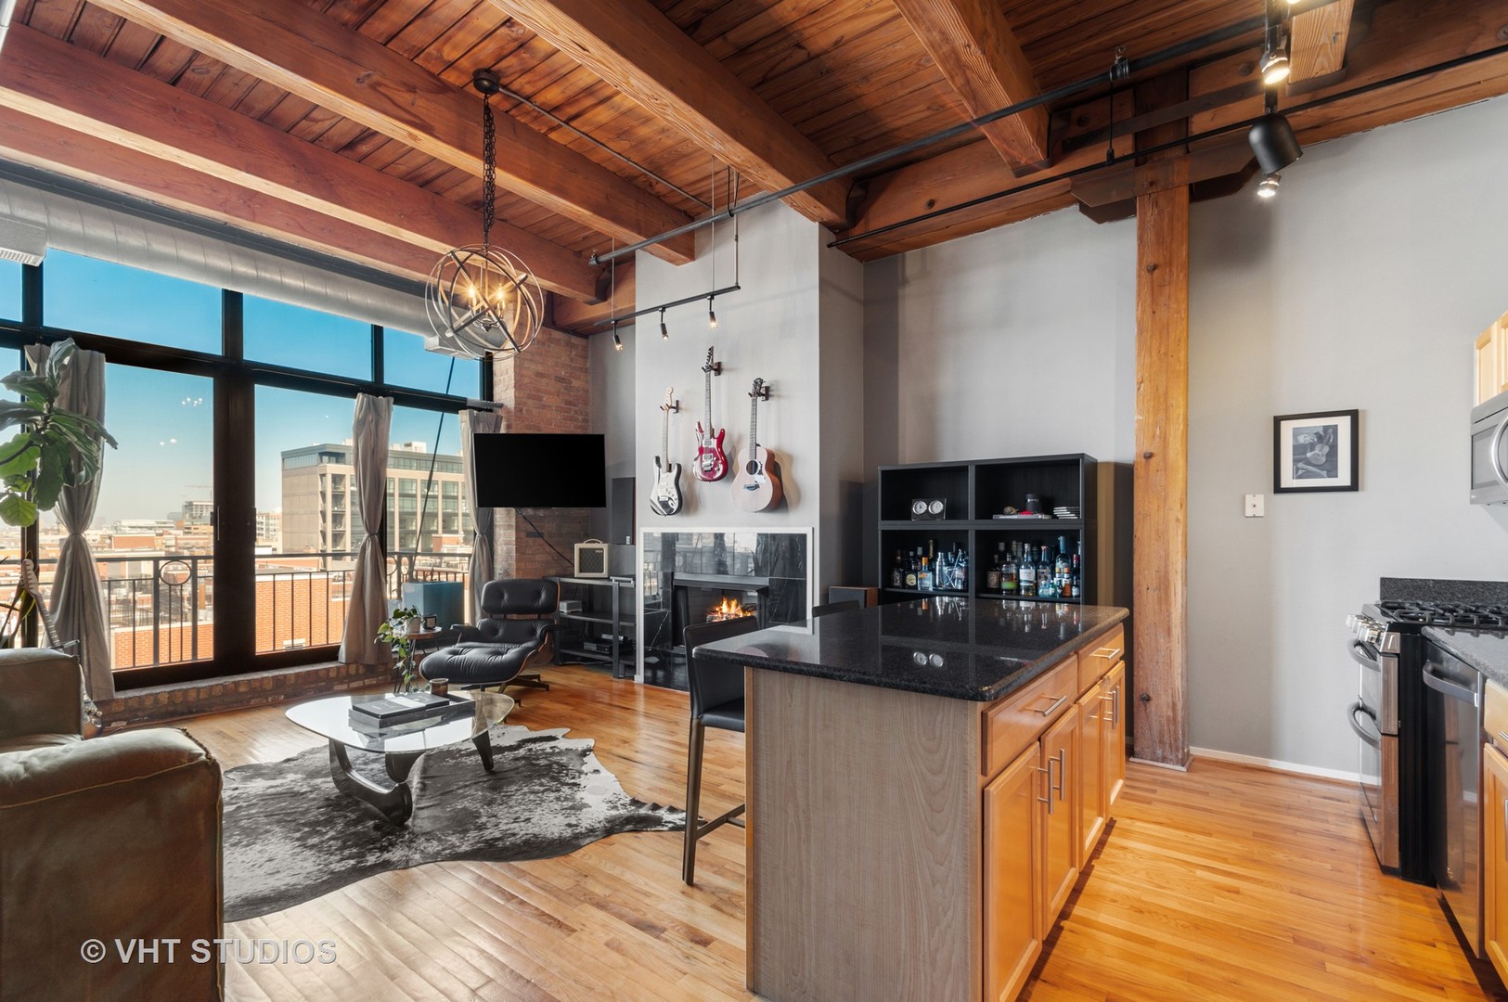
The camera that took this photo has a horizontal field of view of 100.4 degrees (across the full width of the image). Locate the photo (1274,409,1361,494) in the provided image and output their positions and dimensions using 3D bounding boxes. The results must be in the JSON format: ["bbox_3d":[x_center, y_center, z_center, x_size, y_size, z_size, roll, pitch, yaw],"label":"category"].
[{"bbox_3d":[2.807,-0.242,3.134,0.320,0.400,0.030,-2,-3,38],"label":"photo"}]

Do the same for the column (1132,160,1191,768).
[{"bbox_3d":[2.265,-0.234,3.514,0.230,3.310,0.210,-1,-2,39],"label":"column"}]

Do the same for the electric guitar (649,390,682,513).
[{"bbox_3d":[-0.666,-0.367,4.766,0.320,0.980,0.065,-1,-2,37],"label":"electric guitar"}]

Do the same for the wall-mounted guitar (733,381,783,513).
[{"bbox_3d":[0.013,-0.388,4.311,0.370,0.925,0.130,-2,-3,38],"label":"wall-mounted guitar"}]

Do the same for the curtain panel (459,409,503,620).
[{"bbox_3d":[-2.530,0.246,5.792,0.130,2.130,0.370,-1,-2,37],"label":"curtain panel"}]

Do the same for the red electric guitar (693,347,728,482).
[{"bbox_3d":[-0.333,-0.627,4.609,0.335,0.990,0.080,-2,-3,38],"label":"red electric guitar"}]

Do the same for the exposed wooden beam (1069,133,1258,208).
[{"bbox_3d":[2.303,-1.808,3.563,0.880,0.180,0.220,-2,-3,38],"label":"exposed wooden beam"}]

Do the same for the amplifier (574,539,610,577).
[{"bbox_3d":[-1.458,0.510,5.630,0.290,0.345,0.190,0,-2,-7],"label":"amplifier"}]

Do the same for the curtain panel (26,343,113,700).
[{"bbox_3d":[-4.085,0.155,3.765,0.130,2.130,0.370,-1,-2,37],"label":"curtain panel"}]

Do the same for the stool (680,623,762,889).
[{"bbox_3d":[0.070,0.906,2.253,0.470,0.910,0.430,-1,-2,37],"label":"stool"}]

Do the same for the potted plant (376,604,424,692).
[{"bbox_3d":[-2.590,1.075,4.600,0.310,0.620,0.300,1,-2,-17],"label":"potted plant"}]

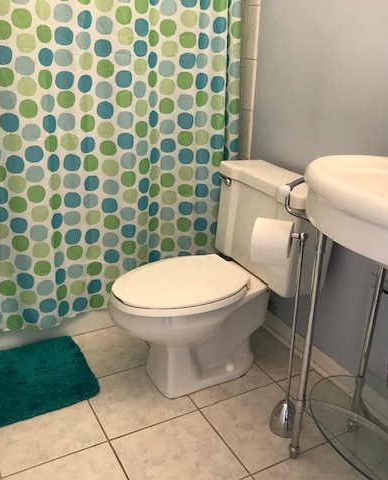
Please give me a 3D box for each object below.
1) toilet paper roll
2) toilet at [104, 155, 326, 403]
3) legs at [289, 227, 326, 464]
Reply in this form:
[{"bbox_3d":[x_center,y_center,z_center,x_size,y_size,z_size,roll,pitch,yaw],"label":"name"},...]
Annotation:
[{"bbox_3d":[0.220,-0.004,1.441,0.102,0.107,0.107,8,23,18],"label":"toilet paper roll"},{"bbox_3d":[0.042,0.153,1.842,0.722,0.722,0.492,-11,24,-26],"label":"toilet"},{"bbox_3d":[0.309,0.312,1.422,0.030,0.735,0.030,-10,25,-26],"label":"legs"}]

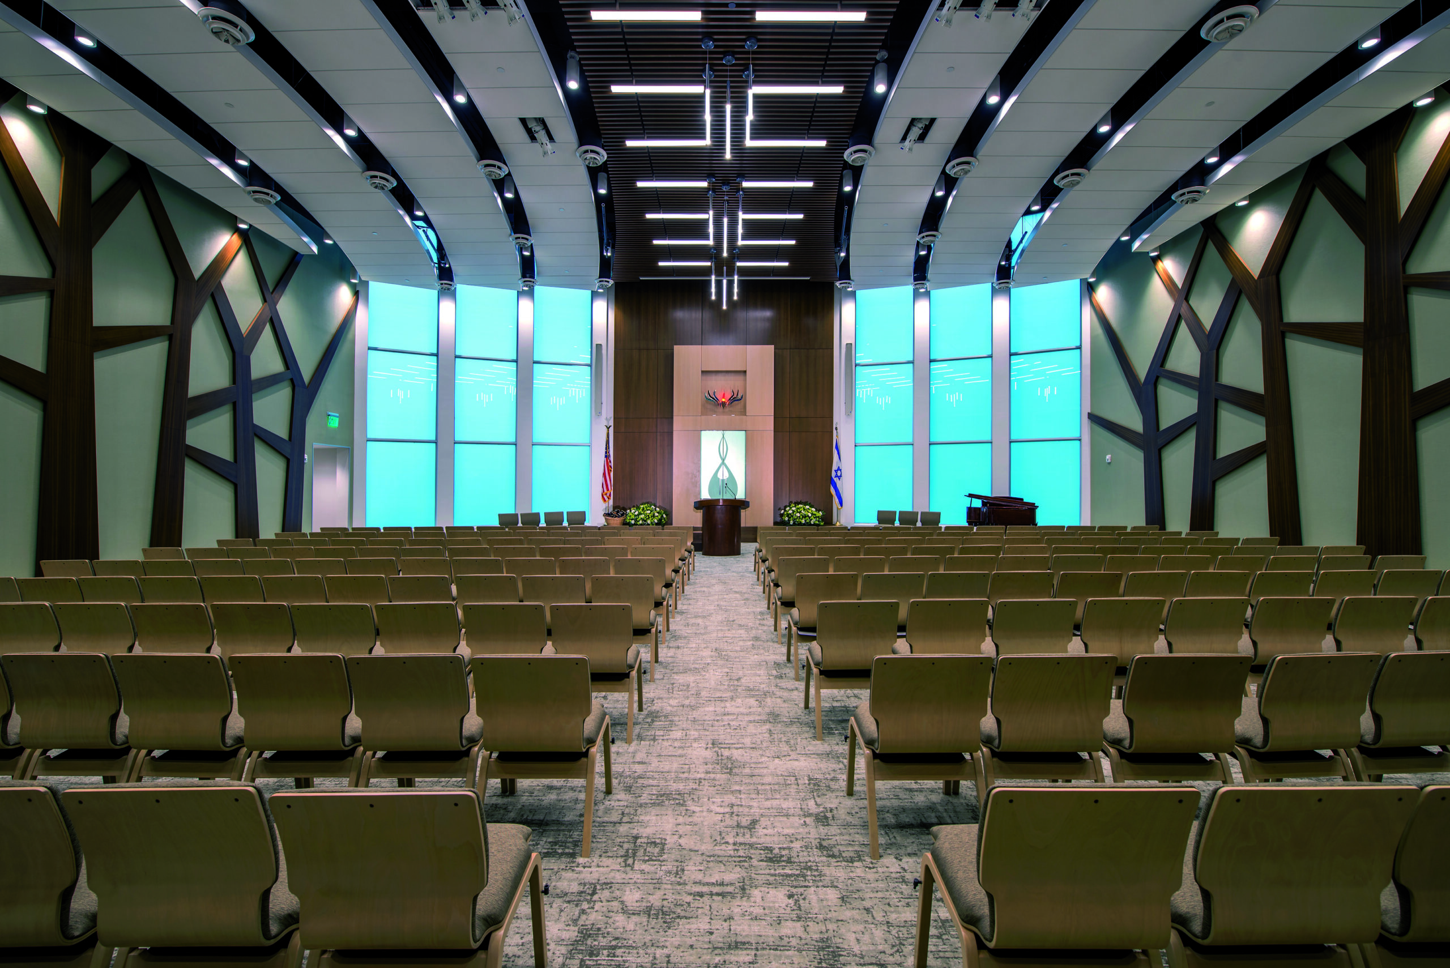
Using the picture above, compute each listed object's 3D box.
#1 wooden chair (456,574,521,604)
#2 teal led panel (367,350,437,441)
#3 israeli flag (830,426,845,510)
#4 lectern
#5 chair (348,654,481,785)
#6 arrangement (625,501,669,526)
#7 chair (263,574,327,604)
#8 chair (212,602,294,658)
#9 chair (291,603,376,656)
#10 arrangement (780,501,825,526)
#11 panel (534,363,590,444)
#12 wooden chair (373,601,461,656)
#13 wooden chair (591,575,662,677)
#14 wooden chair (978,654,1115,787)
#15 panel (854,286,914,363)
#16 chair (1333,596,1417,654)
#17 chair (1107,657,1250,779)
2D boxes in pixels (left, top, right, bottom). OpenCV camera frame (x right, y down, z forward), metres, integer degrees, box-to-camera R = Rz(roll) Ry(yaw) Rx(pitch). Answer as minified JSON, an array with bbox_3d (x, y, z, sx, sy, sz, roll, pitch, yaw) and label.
[{"bbox_3d":[-1.846,1.110,4.596,0.500,0.830,0.550,0,0,1],"label":"wooden chair"},{"bbox_3d":[-7.840,-2.155,13.780,1.470,2.150,0.080,0,0,-30],"label":"teal led panel"},{"bbox_3d":[3.003,-0.449,15.100,0.360,2.270,0.300,0,0,0],"label":"israeli flag"},{"bbox_3d":[-0.061,0.932,12.250,1.210,1.200,0.750,0,0,0],"label":"lectern"},{"bbox_3d":[-1.305,1.123,2.560,0.515,0.835,0.550,0,0,0],"label":"chair"},{"bbox_3d":[-2.070,0.800,15.050,1.100,0.640,0.650,0,0,0],"label":"arrangement"},{"bbox_3d":[-3.310,1.123,4.580,0.515,0.835,0.550,0,0,2],"label":"chair"},{"bbox_3d":[-2.808,1.109,3.585,0.500,0.830,0.550,0,0,3],"label":"chair"},{"bbox_3d":[-2.368,1.115,3.615,0.505,0.825,0.545,0,0,0],"label":"chair"},{"bbox_3d":[2.035,0.785,14.897,1.208,0.684,0.654,0,0,0],"label":"arrangement"},{"bbox_3d":[-4.360,-2.155,15.125,1.470,2.100,0.060,0,0,-14],"label":"panel"},{"bbox_3d":[-1.865,1.115,3.615,0.505,0.825,0.545,0,0,-2],"label":"wooden chair"},{"bbox_3d":[-0.782,1.115,4.575,0.498,0.830,0.533,0,0,0],"label":"wooden chair"},{"bbox_3d":[1.339,1.108,2.518,0.500,0.830,0.550,0,0,1],"label":"wooden chair"},{"bbox_3d":[4.270,-4.257,15.115,1.490,2.000,0.060,0,0,14],"label":"panel"},{"bbox_3d":[3.956,1.109,3.661,0.500,0.830,0.550,0,0,-3],"label":"chair"},{"bbox_3d":[1.880,1.123,2.550,0.515,0.835,0.550,0,0,-2],"label":"chair"}]

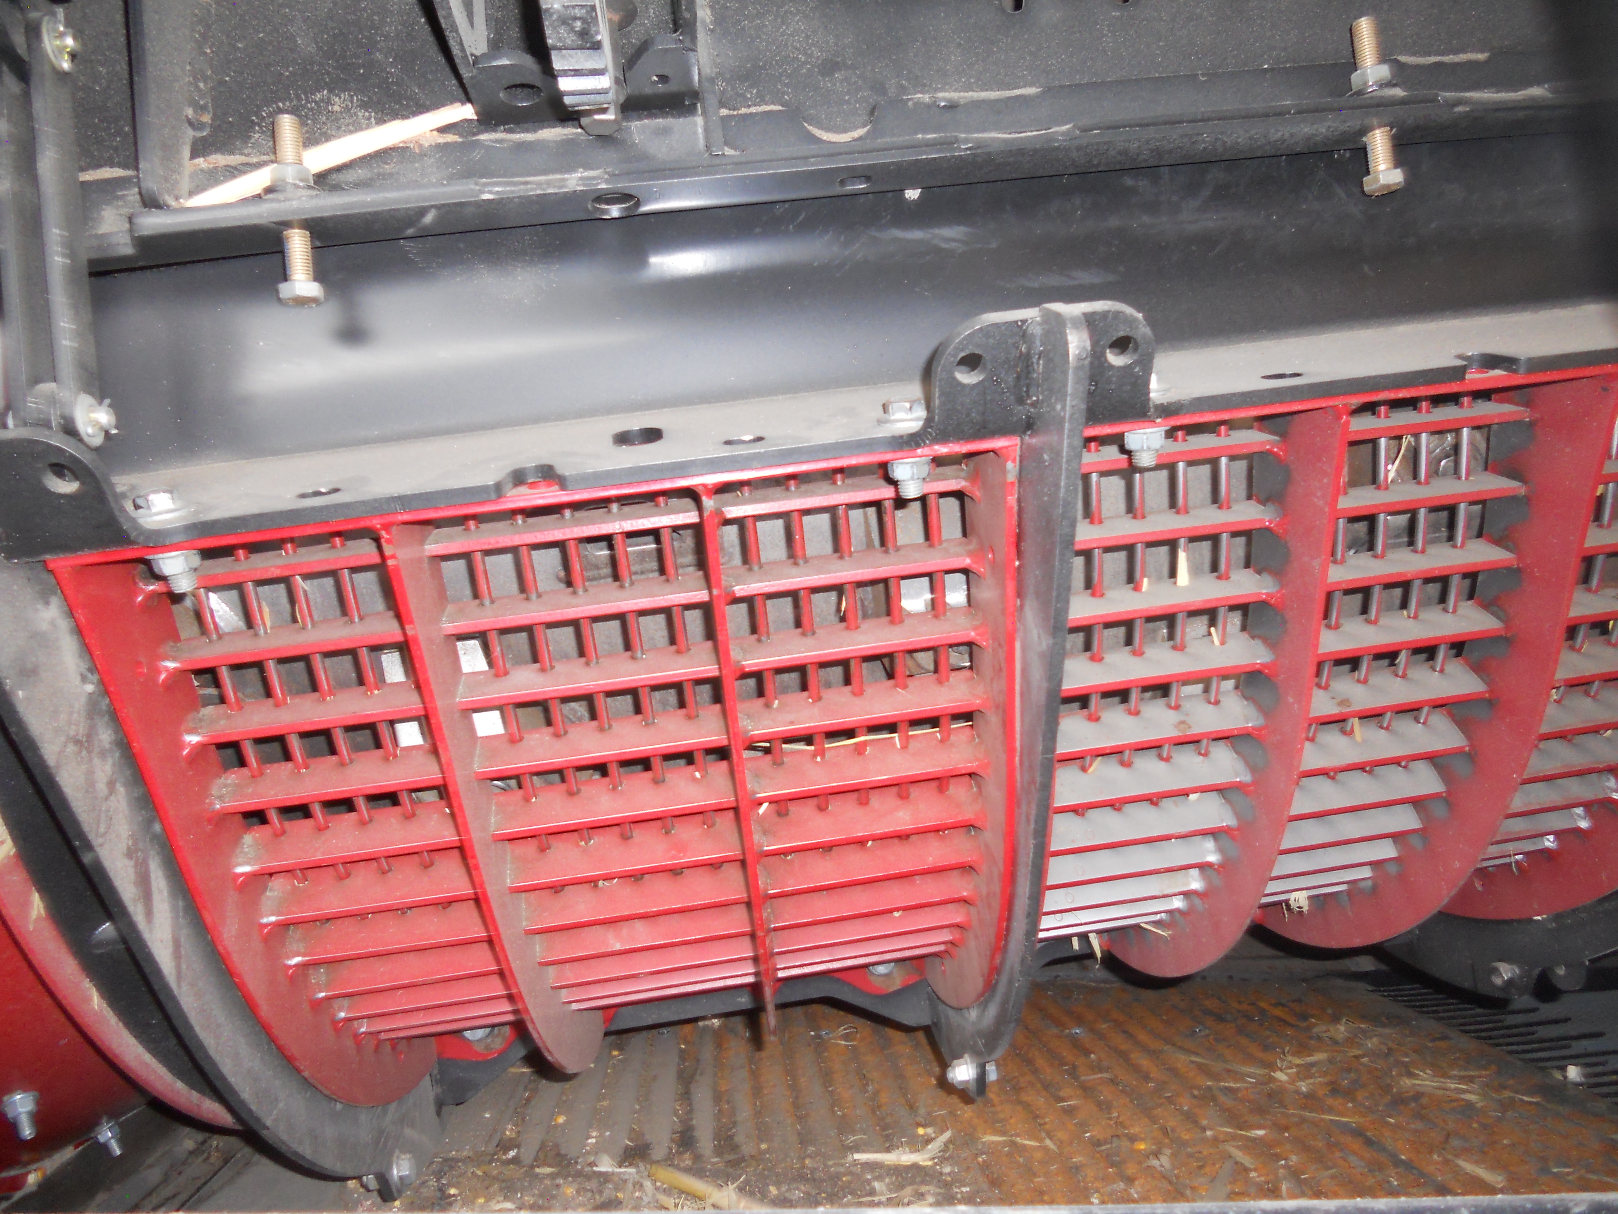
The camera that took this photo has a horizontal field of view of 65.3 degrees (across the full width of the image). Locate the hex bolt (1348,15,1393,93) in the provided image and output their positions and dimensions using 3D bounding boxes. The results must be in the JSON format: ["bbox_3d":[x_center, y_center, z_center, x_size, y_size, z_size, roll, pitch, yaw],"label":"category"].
[{"bbox_3d":[0.289,-0.284,0.650,0.021,0.037,0.021,-7,-1,0],"label":"hex bolt"}]

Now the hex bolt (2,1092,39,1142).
[{"bbox_3d":[-0.514,0.333,0.825,0.021,0.025,0.021,-32,-27,0],"label":"hex bolt"}]

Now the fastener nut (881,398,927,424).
[{"bbox_3d":[0.046,-0.095,0.613,0.024,0.011,0.024,-7,14,0],"label":"fastener nut"}]

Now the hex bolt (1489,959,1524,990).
[{"bbox_3d":[0.580,0.306,1.050,0.020,0.023,0.023,-9,0,-6],"label":"hex bolt"}]

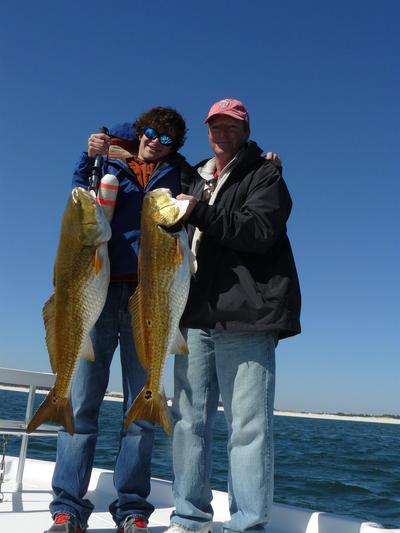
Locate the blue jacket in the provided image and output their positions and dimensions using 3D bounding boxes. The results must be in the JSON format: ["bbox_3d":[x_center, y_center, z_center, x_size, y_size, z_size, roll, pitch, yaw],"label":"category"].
[{"bbox_3d":[-0.247,-0.296,2.354,0.580,0.700,0.370,4,-14,2],"label":"blue jacket"}]

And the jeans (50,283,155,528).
[{"bbox_3d":[-0.332,0.505,2.196,0.380,0.990,0.290,5,-14,0],"label":"jeans"}]

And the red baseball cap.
[{"bbox_3d":[0.124,-0.697,2.491,0.180,0.130,0.260,-2,-2,11],"label":"red baseball cap"}]

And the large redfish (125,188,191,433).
[{"bbox_3d":[-0.144,0.149,2.020,0.220,0.890,0.140,2,-14,-1],"label":"large redfish"}]

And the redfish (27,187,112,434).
[{"bbox_3d":[-0.460,0.149,2.014,0.220,0.900,0.140,5,-14,0],"label":"redfish"}]

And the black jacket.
[{"bbox_3d":[0.181,-0.145,2.336,0.530,0.860,0.380,-1,-15,21],"label":"black jacket"}]

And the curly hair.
[{"bbox_3d":[-0.174,-0.612,2.506,0.220,0.205,0.220,16,-8,6],"label":"curly hair"}]

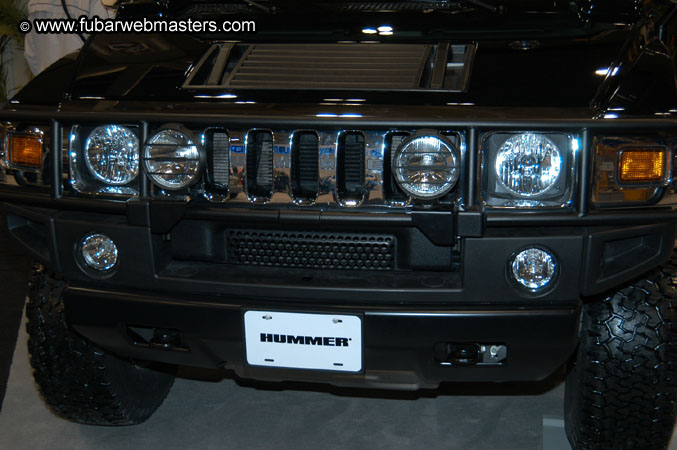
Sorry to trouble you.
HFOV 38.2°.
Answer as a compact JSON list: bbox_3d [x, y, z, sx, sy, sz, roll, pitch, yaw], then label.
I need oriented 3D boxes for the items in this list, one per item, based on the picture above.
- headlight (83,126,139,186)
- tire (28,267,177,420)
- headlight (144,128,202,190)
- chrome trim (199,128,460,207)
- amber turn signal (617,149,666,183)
[{"bbox_3d":[-0.604,-0.192,2.642,0.165,0.165,0.080,2,13,9],"label":"headlight"},{"bbox_3d":[-0.830,0.308,3.634,0.317,0.866,0.876,2,13,10],"label":"tire"},{"bbox_3d":[-0.395,-0.165,2.401,0.152,0.156,0.090,2,13,9],"label":"headlight"},{"bbox_3d":[-0.058,-0.154,2.481,0.735,0.202,0.080,2,13,9],"label":"chrome trim"},{"bbox_3d":[0.786,-0.159,2.532,0.121,0.088,0.060,1,13,3],"label":"amber turn signal"}]

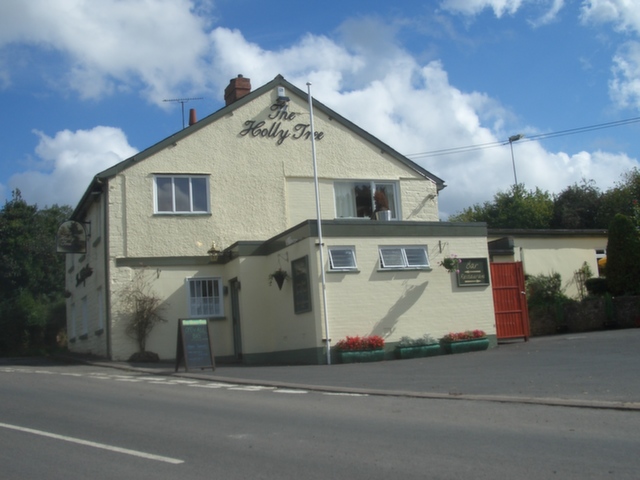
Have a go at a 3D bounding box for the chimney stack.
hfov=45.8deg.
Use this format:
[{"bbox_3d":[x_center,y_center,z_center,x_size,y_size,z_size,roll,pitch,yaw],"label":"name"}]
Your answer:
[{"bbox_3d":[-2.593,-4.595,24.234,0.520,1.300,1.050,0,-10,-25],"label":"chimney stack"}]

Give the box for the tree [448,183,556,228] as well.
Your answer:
[{"bbox_3d":[8.058,0.546,32.509,4.700,5.700,4.500,-6,-9,14],"label":"tree"}]

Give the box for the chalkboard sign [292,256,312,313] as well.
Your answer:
[{"bbox_3d":[-0.391,0.986,16.325,0.060,1.190,0.860,0,-10,-25],"label":"chalkboard sign"}]

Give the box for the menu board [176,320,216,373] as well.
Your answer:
[{"bbox_3d":[-2.595,2.185,15.700,0.610,1.080,0.550,2,-10,-33],"label":"menu board"}]

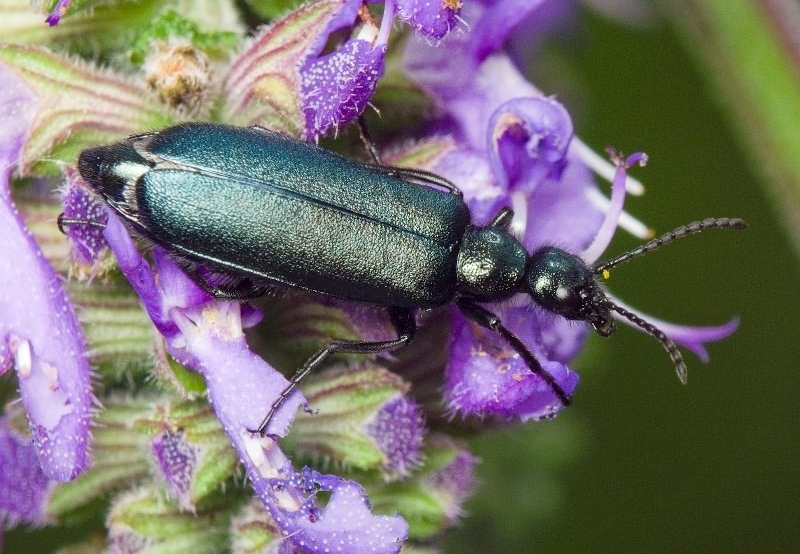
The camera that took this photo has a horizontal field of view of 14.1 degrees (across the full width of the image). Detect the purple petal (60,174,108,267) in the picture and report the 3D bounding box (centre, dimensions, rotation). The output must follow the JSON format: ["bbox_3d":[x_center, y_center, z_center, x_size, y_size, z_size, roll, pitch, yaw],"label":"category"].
[{"bbox_3d":[-0.008,-0.002,0.086,0.001,0.003,0.001,10,23,16],"label":"purple petal"}]

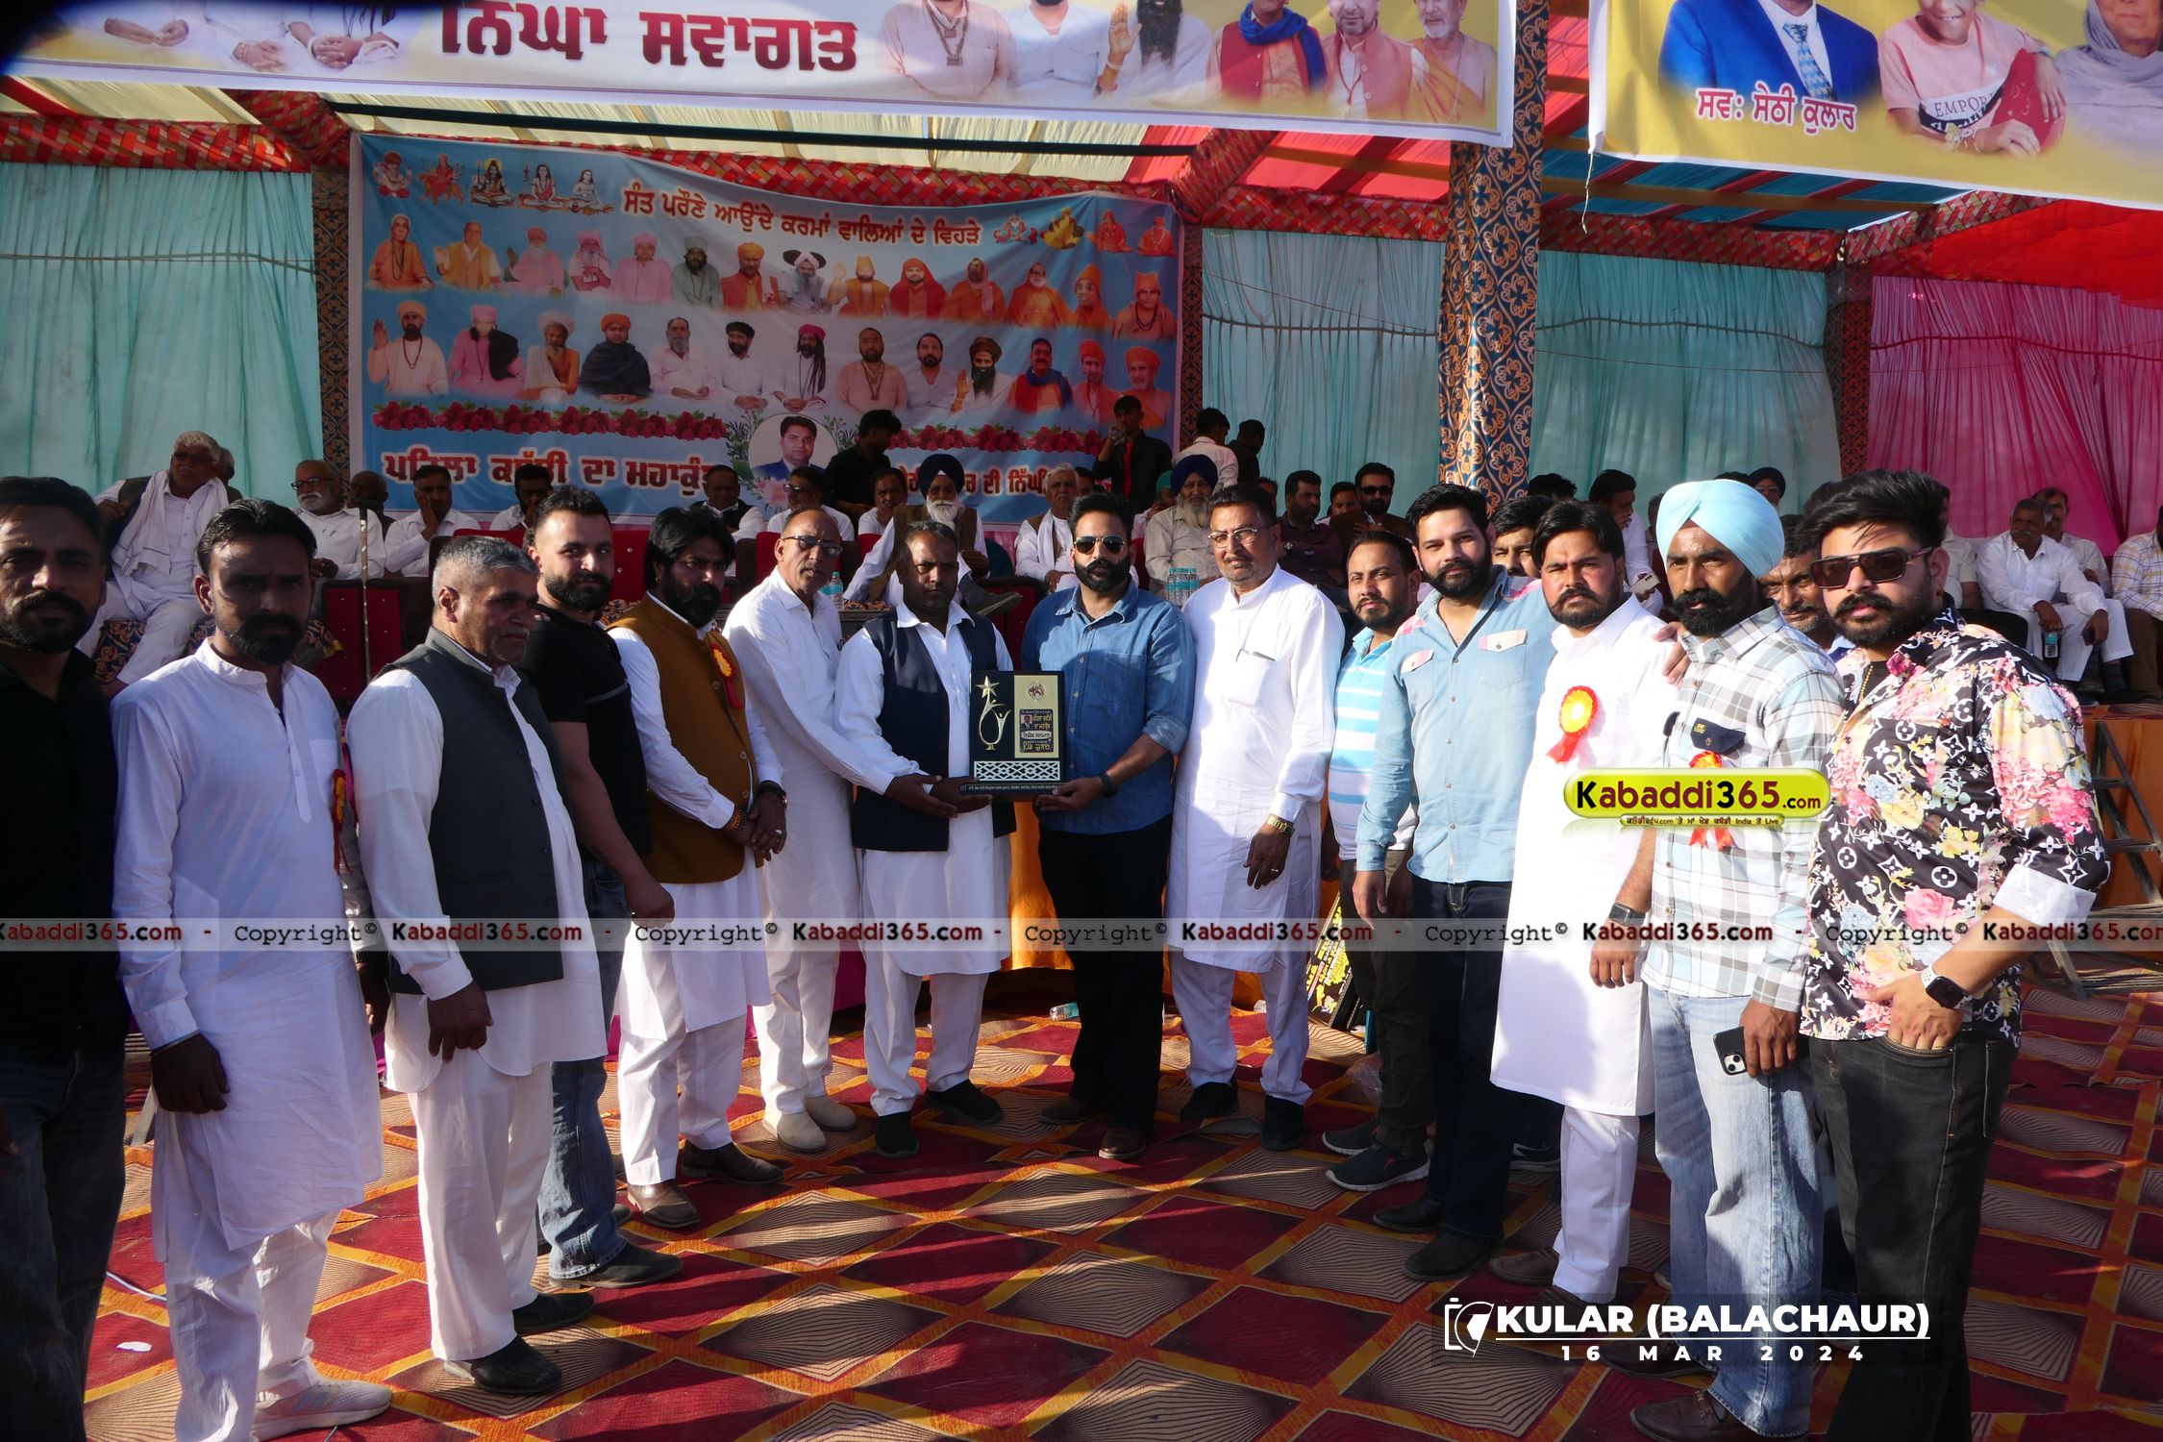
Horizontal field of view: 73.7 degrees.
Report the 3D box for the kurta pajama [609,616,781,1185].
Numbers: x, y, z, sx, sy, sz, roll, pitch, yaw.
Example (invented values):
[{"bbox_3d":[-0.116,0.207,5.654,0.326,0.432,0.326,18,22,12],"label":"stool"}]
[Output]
[{"bbox_3d":[-0.958,0.450,3.594,0.380,1.419,0.490,4,9,27],"label":"kurta pajama"}]

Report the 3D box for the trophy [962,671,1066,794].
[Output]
[{"bbox_3d":[-0.178,0.029,3.750,0.265,0.320,0.070,0,6,2],"label":"trophy"}]

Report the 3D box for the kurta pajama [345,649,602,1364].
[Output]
[{"bbox_3d":[-1.211,0.570,2.875,0.450,1.429,0.530,2,8,13],"label":"kurta pajama"}]

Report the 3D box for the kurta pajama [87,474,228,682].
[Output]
[{"bbox_3d":[-4.045,-0.640,6.350,0.600,0.940,0.700,-1,6,-9],"label":"kurta pajama"}]

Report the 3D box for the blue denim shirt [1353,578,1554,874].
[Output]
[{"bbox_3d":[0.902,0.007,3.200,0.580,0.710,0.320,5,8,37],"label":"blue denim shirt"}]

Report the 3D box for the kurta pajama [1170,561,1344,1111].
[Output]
[{"bbox_3d":[0.478,0.316,3.981,0.520,1.481,0.360,3,8,22],"label":"kurta pajama"}]

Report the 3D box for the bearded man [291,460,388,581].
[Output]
[{"bbox_3d":[-3.345,-0.620,6.450,0.580,1.180,0.780,-1,6,-6],"label":"bearded man"}]

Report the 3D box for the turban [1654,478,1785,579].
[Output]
[{"bbox_3d":[1.144,-0.345,2.580,0.250,0.175,0.205,-6,9,-44],"label":"turban"}]

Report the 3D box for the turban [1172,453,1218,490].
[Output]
[{"bbox_3d":[0.569,-1.258,7.300,0.230,0.190,0.250,0,6,0],"label":"turban"}]

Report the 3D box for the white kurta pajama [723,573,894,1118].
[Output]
[{"bbox_3d":[-0.752,0.345,3.973,0.470,1.502,0.480,6,10,38],"label":"white kurta pajama"}]

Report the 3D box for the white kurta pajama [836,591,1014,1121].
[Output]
[{"bbox_3d":[-0.429,0.379,3.954,0.520,1.411,0.430,-5,9,-33],"label":"white kurta pajama"}]

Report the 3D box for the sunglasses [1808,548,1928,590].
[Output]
[{"bbox_3d":[1.246,-0.245,2.270,0.130,0.052,0.145,-12,6,-40],"label":"sunglasses"}]

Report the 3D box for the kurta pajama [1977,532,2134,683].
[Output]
[{"bbox_3d":[4.780,-0.566,7.100,0.580,0.770,0.700,-2,6,-14],"label":"kurta pajama"}]

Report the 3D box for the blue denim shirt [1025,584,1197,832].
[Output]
[{"bbox_3d":[0.073,-0.038,4.030,0.470,0.710,0.330,2,7,18],"label":"blue denim shirt"}]

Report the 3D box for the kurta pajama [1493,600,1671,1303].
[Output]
[{"bbox_3d":[1.074,0.493,3.071,0.420,1.500,0.500,-5,9,-32],"label":"kurta pajama"}]

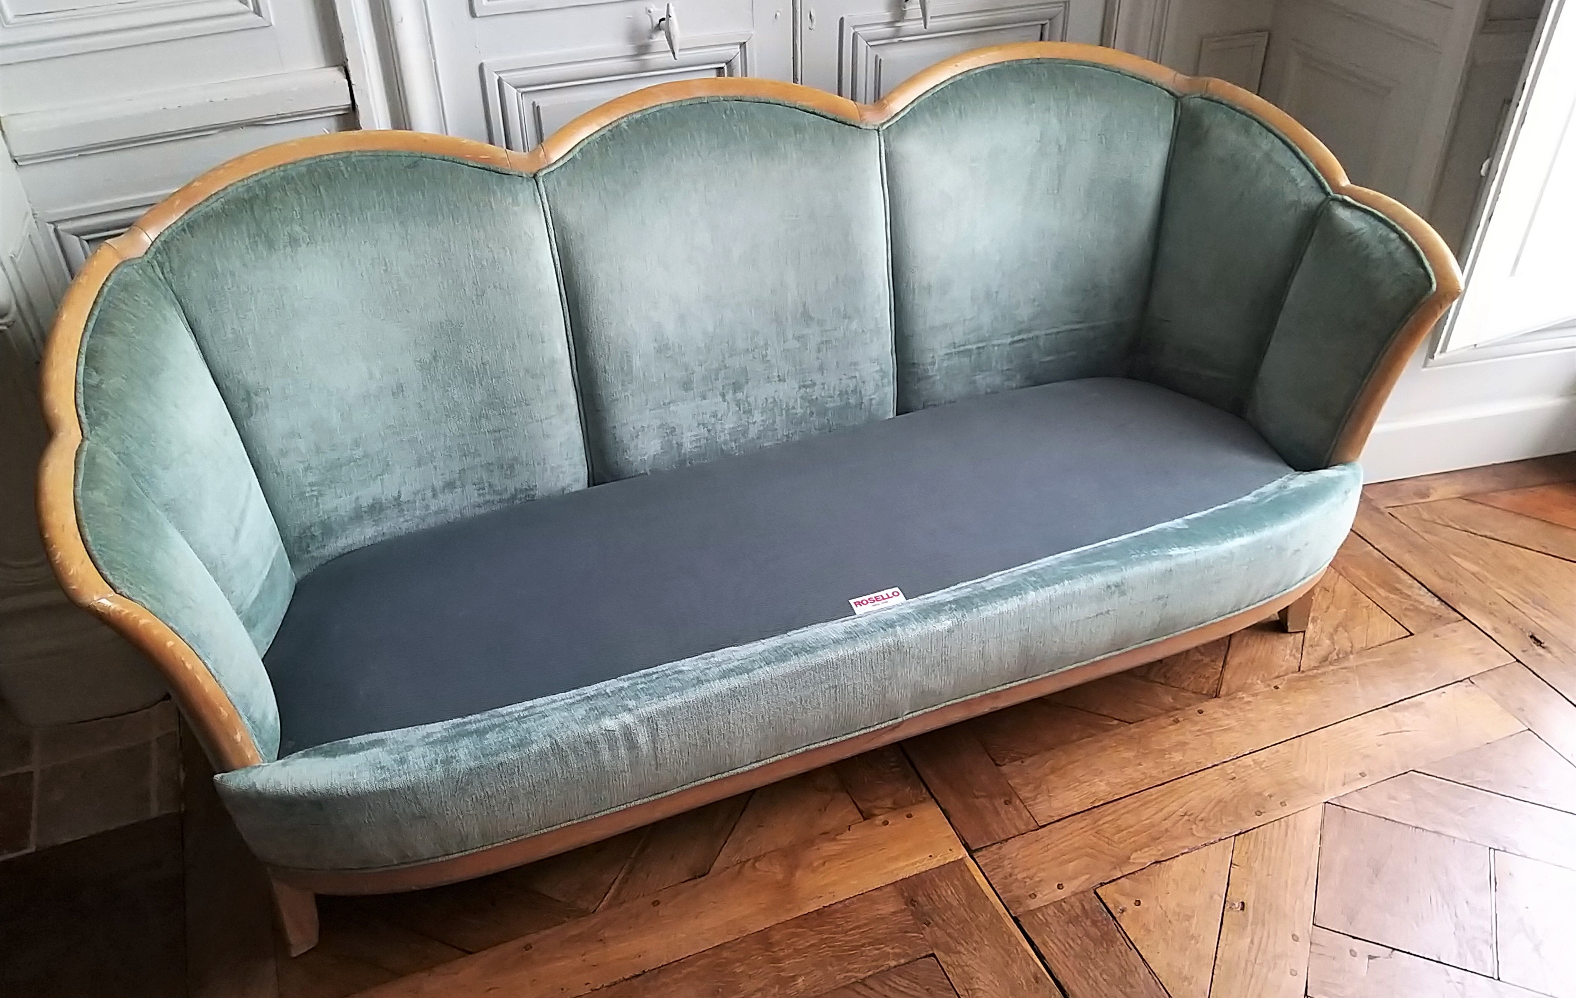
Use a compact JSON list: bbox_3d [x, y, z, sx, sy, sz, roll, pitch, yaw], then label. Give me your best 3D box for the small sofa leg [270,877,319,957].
[{"bbox_3d":[-0.647,0.548,1.572,0.045,0.115,0.048,-14,39,-17],"label":"small sofa leg"}]

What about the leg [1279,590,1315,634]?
[{"bbox_3d":[0.868,0.179,2.038,0.045,0.115,0.048,-14,39,-17],"label":"leg"}]

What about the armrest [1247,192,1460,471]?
[{"bbox_3d":[0.860,-0.252,1.815,0.155,0.380,0.295,-14,39,-17],"label":"armrest"}]

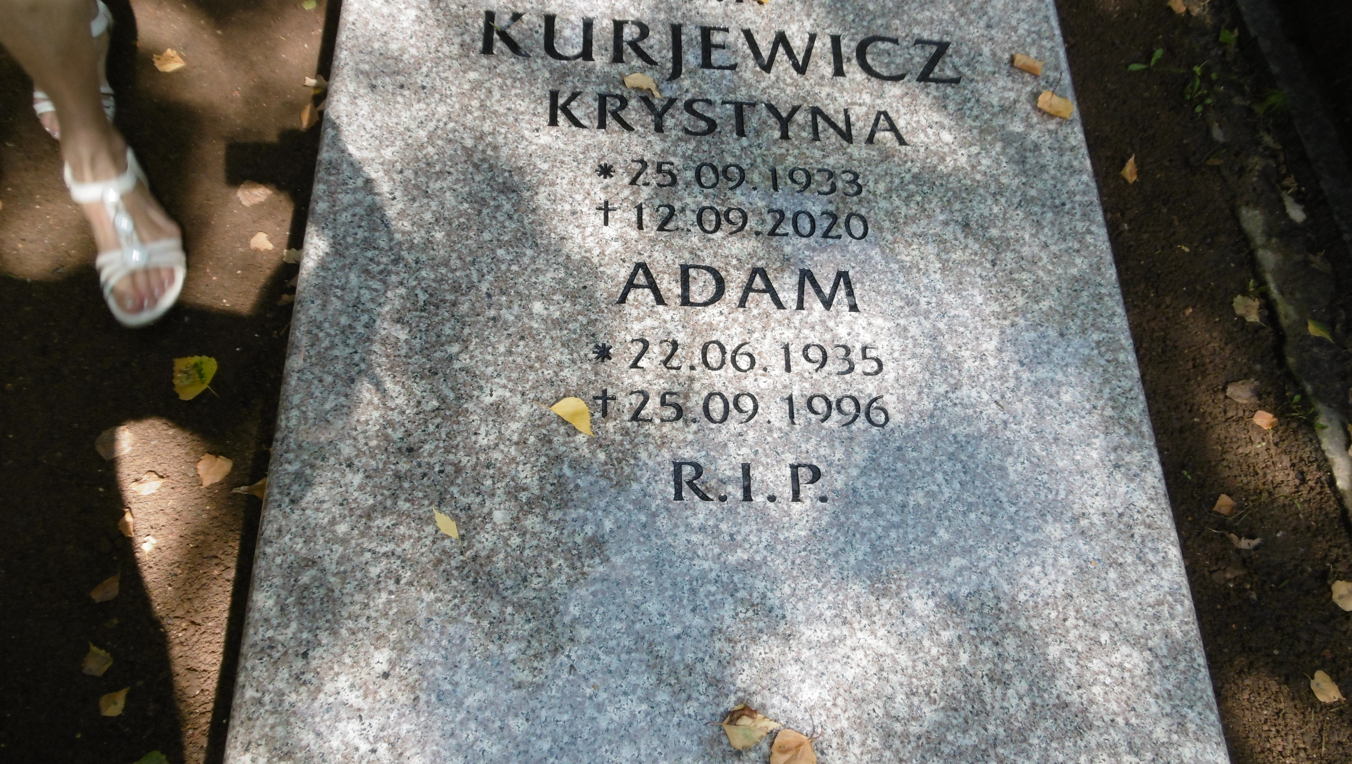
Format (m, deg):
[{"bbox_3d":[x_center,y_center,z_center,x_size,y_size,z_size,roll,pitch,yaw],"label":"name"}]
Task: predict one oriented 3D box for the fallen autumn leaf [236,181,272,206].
[{"bbox_3d":[-0.558,-0.247,1.236,0.039,0.010,0.035,32,65,8],"label":"fallen autumn leaf"}]

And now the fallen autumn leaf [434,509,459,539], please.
[{"bbox_3d":[-0.211,0.130,0.856,0.036,0.008,0.015,30,67,6],"label":"fallen autumn leaf"}]

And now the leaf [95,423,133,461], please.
[{"bbox_3d":[-0.687,0.074,1.148,0.040,0.009,0.040,-40,77,-20],"label":"leaf"}]

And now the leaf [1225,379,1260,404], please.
[{"bbox_3d":[0.772,0.014,1.270,0.052,0.012,0.030,-3,65,-8],"label":"leaf"}]

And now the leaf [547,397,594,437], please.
[{"bbox_3d":[-0.093,0.031,0.909,0.050,0.012,0.025,35,68,8],"label":"leaf"}]

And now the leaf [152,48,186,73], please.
[{"bbox_3d":[-0.741,-0.468,1.367,0.035,0.012,0.041,-34,75,-19],"label":"leaf"}]

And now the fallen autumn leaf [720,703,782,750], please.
[{"bbox_3d":[0.064,0.289,0.787,0.051,0.014,0.038,4,67,-5],"label":"fallen autumn leaf"}]

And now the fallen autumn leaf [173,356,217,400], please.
[{"bbox_3d":[-0.575,-0.005,1.118,0.051,0.010,0.056,-3,65,-8],"label":"fallen autumn leaf"}]

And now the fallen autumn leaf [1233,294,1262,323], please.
[{"bbox_3d":[0.858,-0.110,1.409,0.042,0.009,0.044,14,66,-1],"label":"fallen autumn leaf"}]

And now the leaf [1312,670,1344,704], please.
[{"bbox_3d":[0.768,0.363,1.105,0.042,0.011,0.032,44,67,14],"label":"leaf"}]

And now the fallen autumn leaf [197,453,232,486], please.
[{"bbox_3d":[-0.564,0.104,1.150,0.039,0.009,0.042,-19,71,-14],"label":"fallen autumn leaf"}]

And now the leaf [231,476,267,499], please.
[{"bbox_3d":[-0.511,0.128,1.143,0.055,0.015,0.029,8,67,-4],"label":"leaf"}]

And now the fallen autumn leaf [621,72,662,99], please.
[{"bbox_3d":[-0.036,-0.340,1.071,0.048,0.013,0.026,16,66,0],"label":"fallen autumn leaf"}]

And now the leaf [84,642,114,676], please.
[{"bbox_3d":[-0.604,0.288,0.975,0.028,0.010,0.036,-29,71,-19],"label":"leaf"}]

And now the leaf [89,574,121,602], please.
[{"bbox_3d":[-0.606,0.224,1.006,0.025,0.010,0.032,39,66,12],"label":"leaf"}]

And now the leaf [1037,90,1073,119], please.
[{"bbox_3d":[0.442,-0.323,1.091,0.042,0.016,0.031,23,66,3],"label":"leaf"}]

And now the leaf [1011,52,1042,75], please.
[{"bbox_3d":[0.416,-0.377,1.110,0.038,0.016,0.022,23,66,3],"label":"leaf"}]

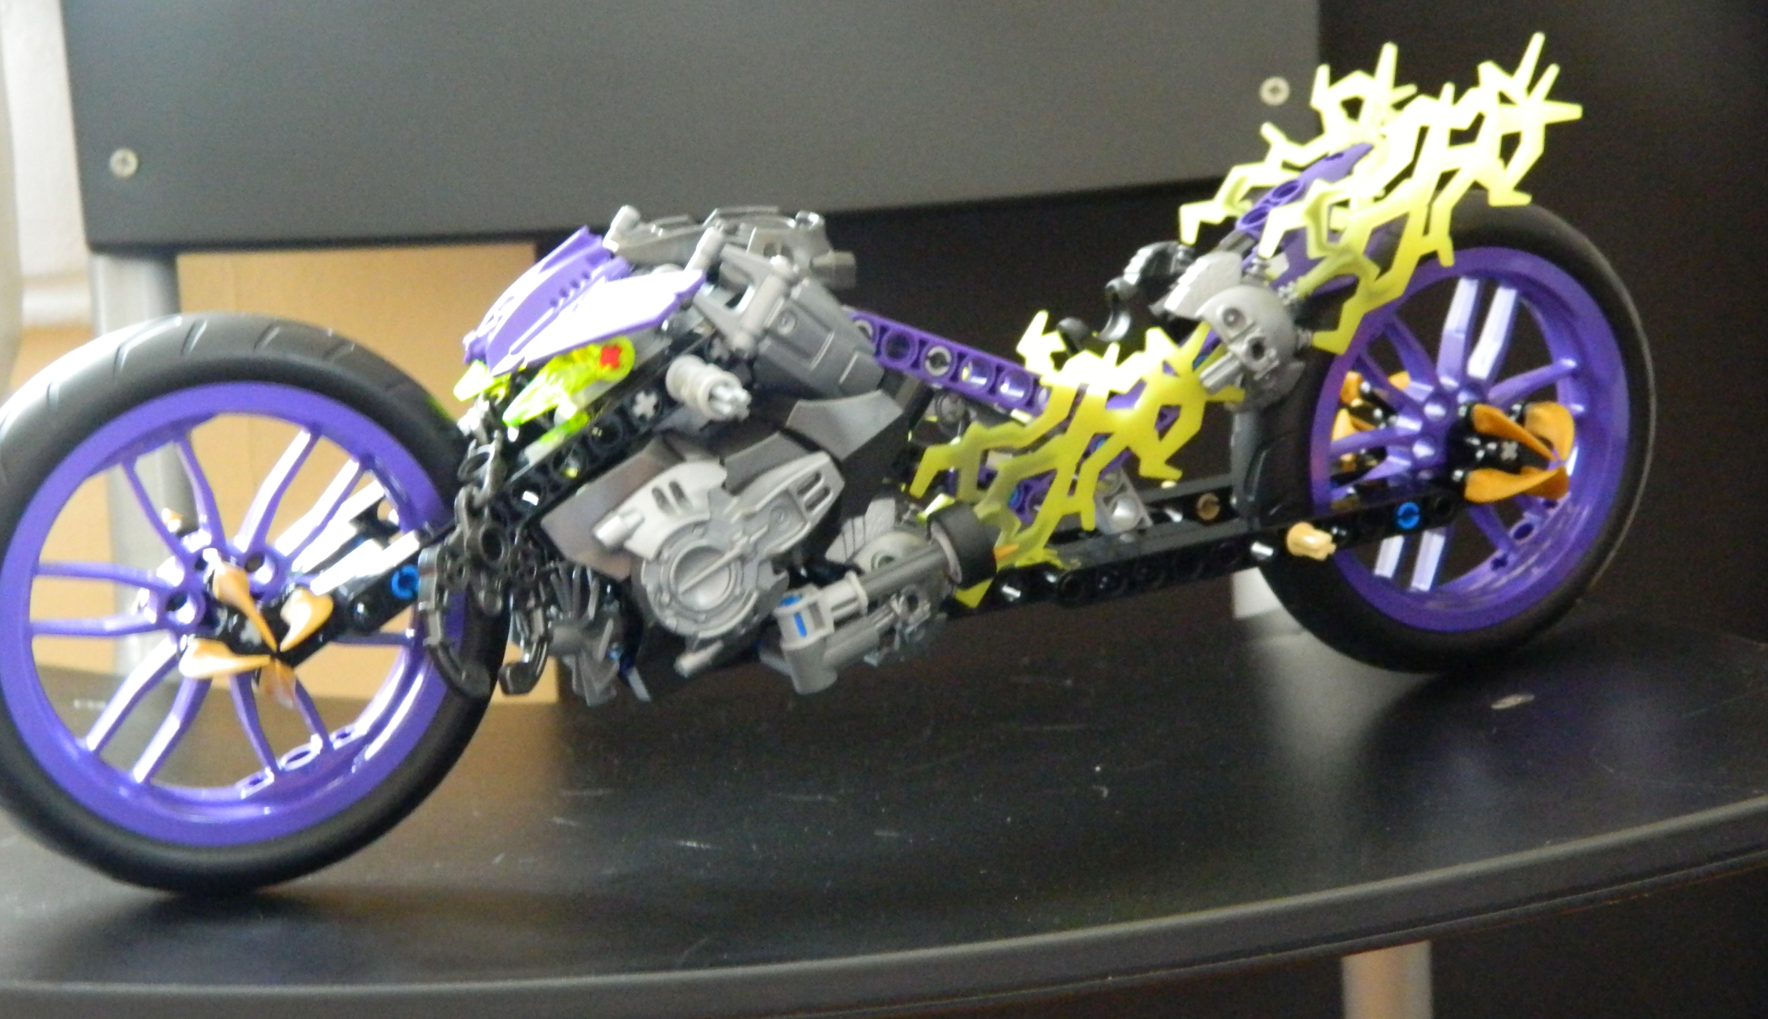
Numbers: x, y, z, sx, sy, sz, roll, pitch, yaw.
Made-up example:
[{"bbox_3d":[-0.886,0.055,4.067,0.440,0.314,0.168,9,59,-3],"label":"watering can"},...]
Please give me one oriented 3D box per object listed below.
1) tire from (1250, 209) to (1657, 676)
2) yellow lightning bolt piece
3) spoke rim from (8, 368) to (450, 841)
[{"bbox_3d":[0.109,-0.015,0.564,0.094,0.094,0.020,-8,14,-24],"label":"tire"},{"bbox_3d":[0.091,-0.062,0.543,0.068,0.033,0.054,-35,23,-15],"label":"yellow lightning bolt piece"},{"bbox_3d":[-0.105,0.015,0.465,0.075,0.075,0.018,-8,14,-24],"label":"spoke rim"}]

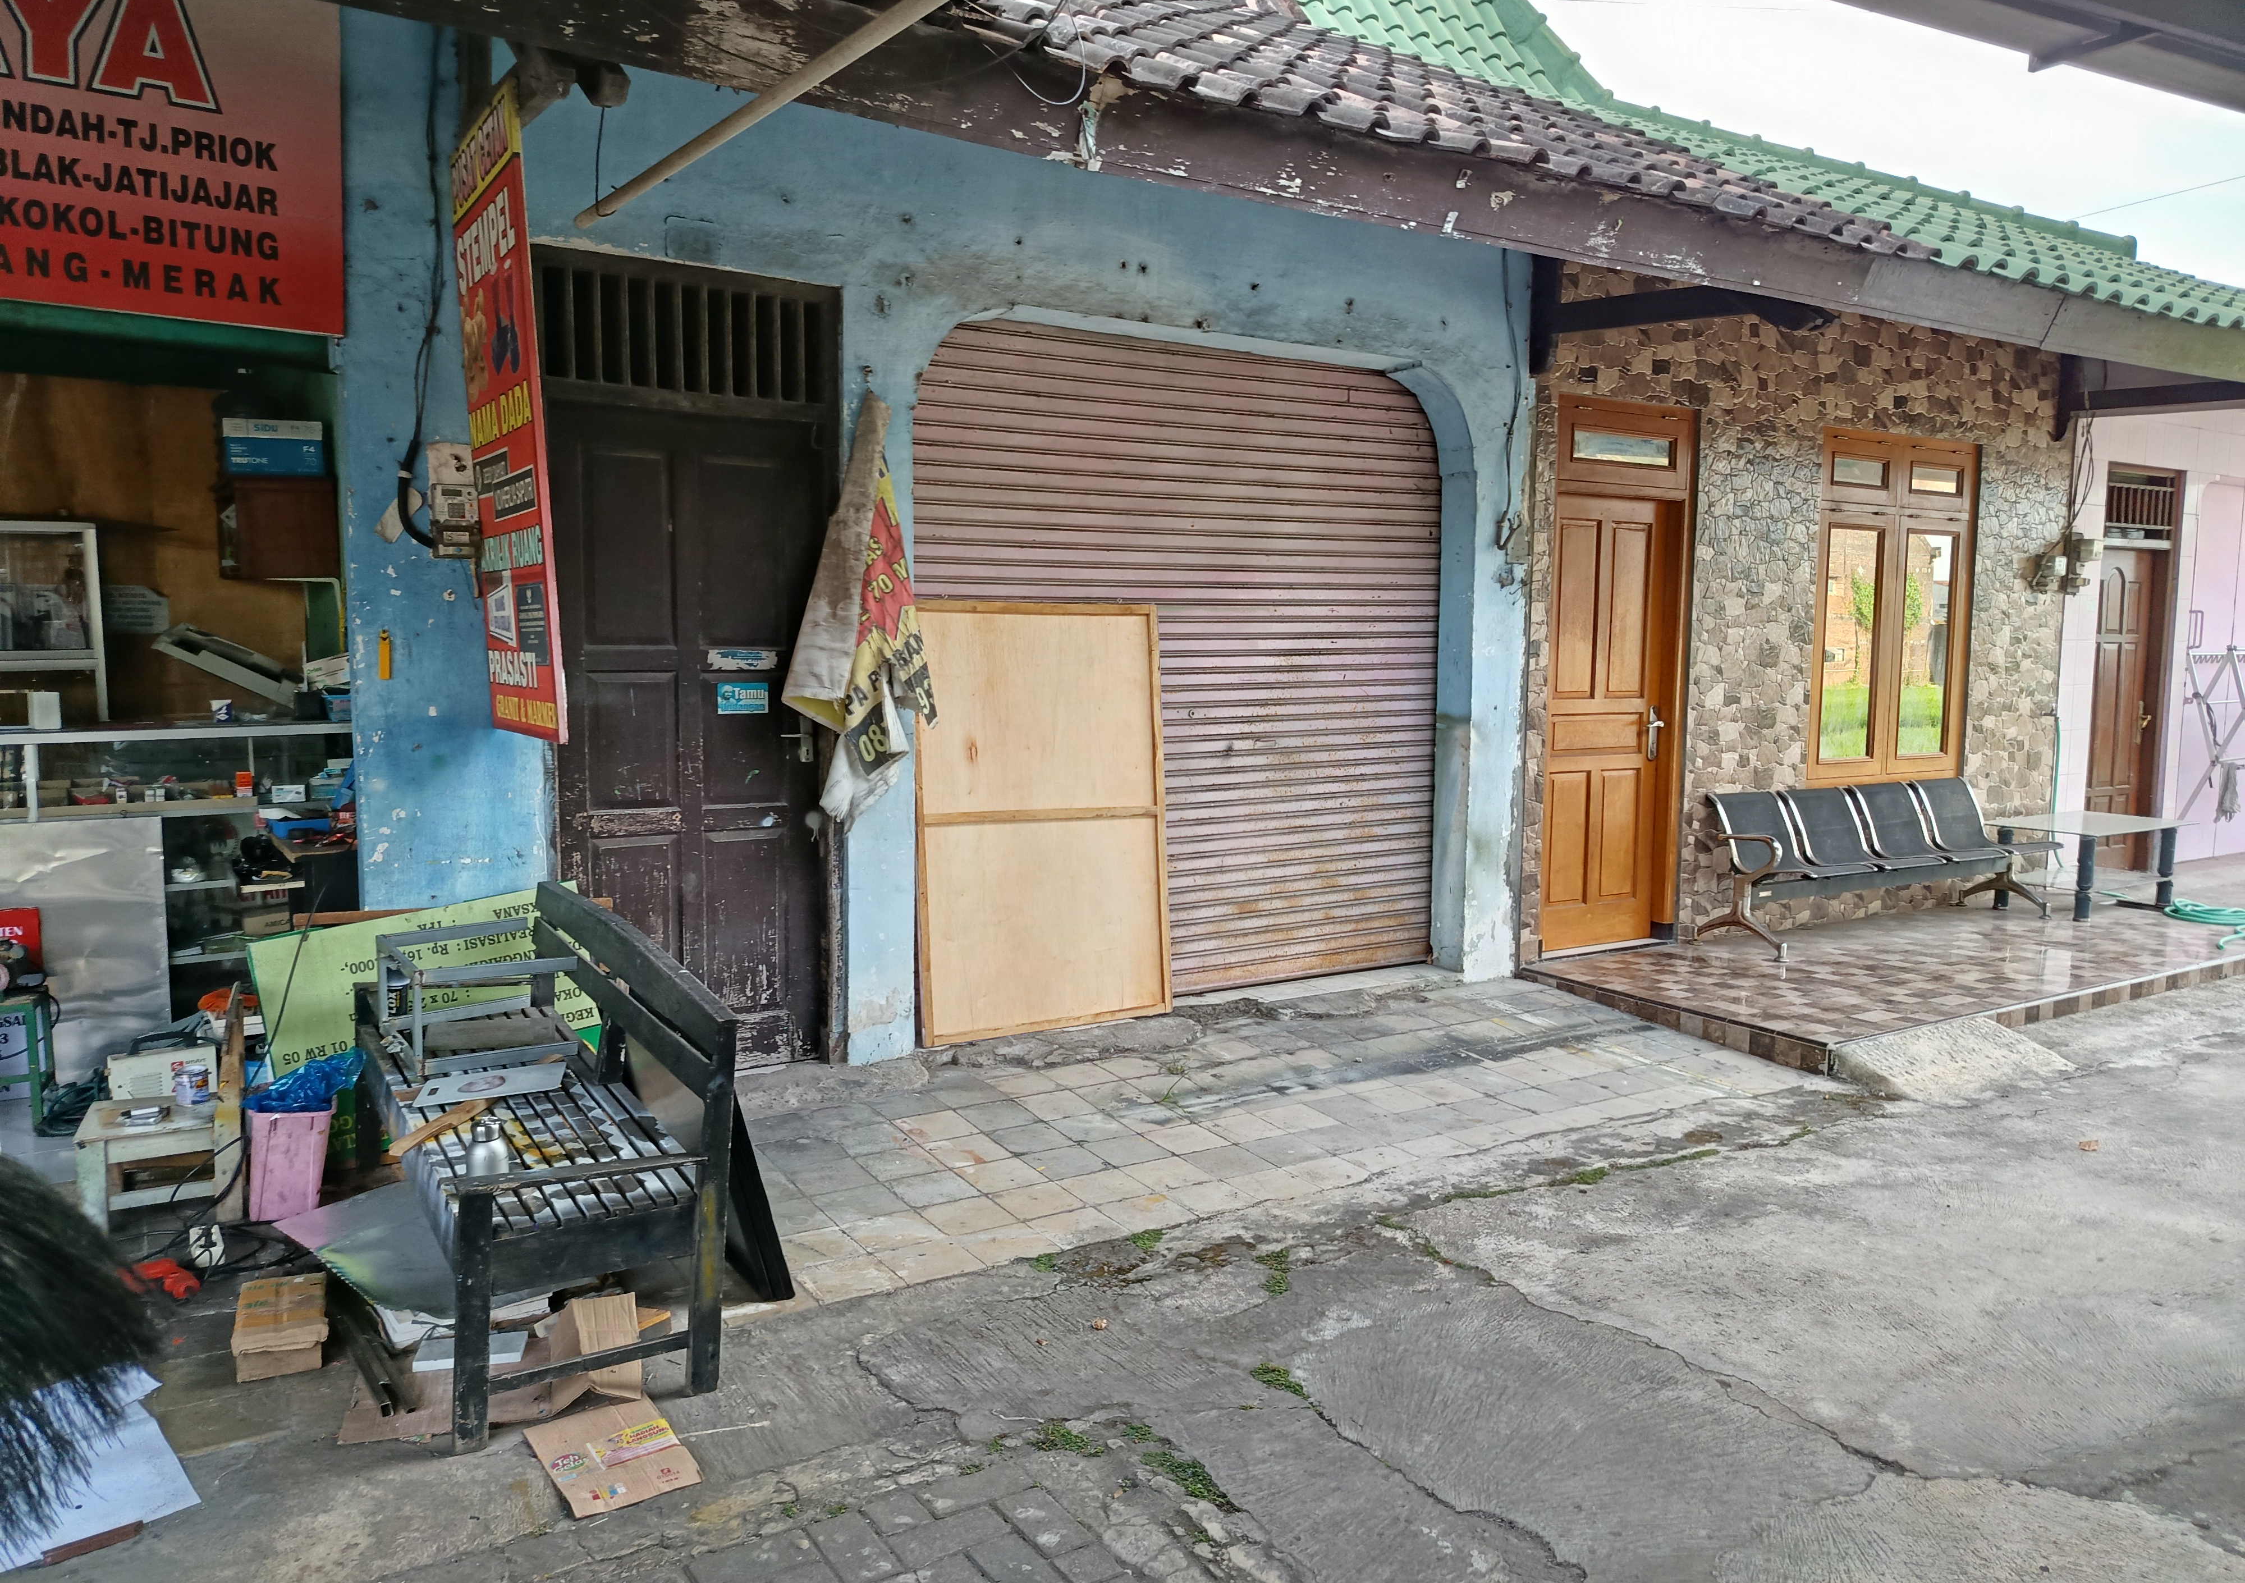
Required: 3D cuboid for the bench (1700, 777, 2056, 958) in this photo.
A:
[{"bbox_3d":[3.909,0.340,7.829,2.420,0.760,0.650,-2,6,-32],"label":"bench"}]

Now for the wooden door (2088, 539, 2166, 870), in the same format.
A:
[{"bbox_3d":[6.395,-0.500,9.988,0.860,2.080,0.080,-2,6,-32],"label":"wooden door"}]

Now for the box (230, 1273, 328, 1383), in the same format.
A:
[{"bbox_3d":[-1.752,1.109,3.235,0.160,0.095,0.270,-2,6,-32],"label":"box"}]

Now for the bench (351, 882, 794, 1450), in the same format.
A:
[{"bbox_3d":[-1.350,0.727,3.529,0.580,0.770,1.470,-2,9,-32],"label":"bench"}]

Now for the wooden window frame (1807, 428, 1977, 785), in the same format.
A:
[{"bbox_3d":[4.093,-0.960,8.351,1.420,1.830,0.110,-2,6,-32],"label":"wooden window frame"}]

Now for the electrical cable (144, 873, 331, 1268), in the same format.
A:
[{"bbox_3d":[-2.158,0.646,3.792,0.400,0.880,0.380,-2,6,-32],"label":"electrical cable"}]

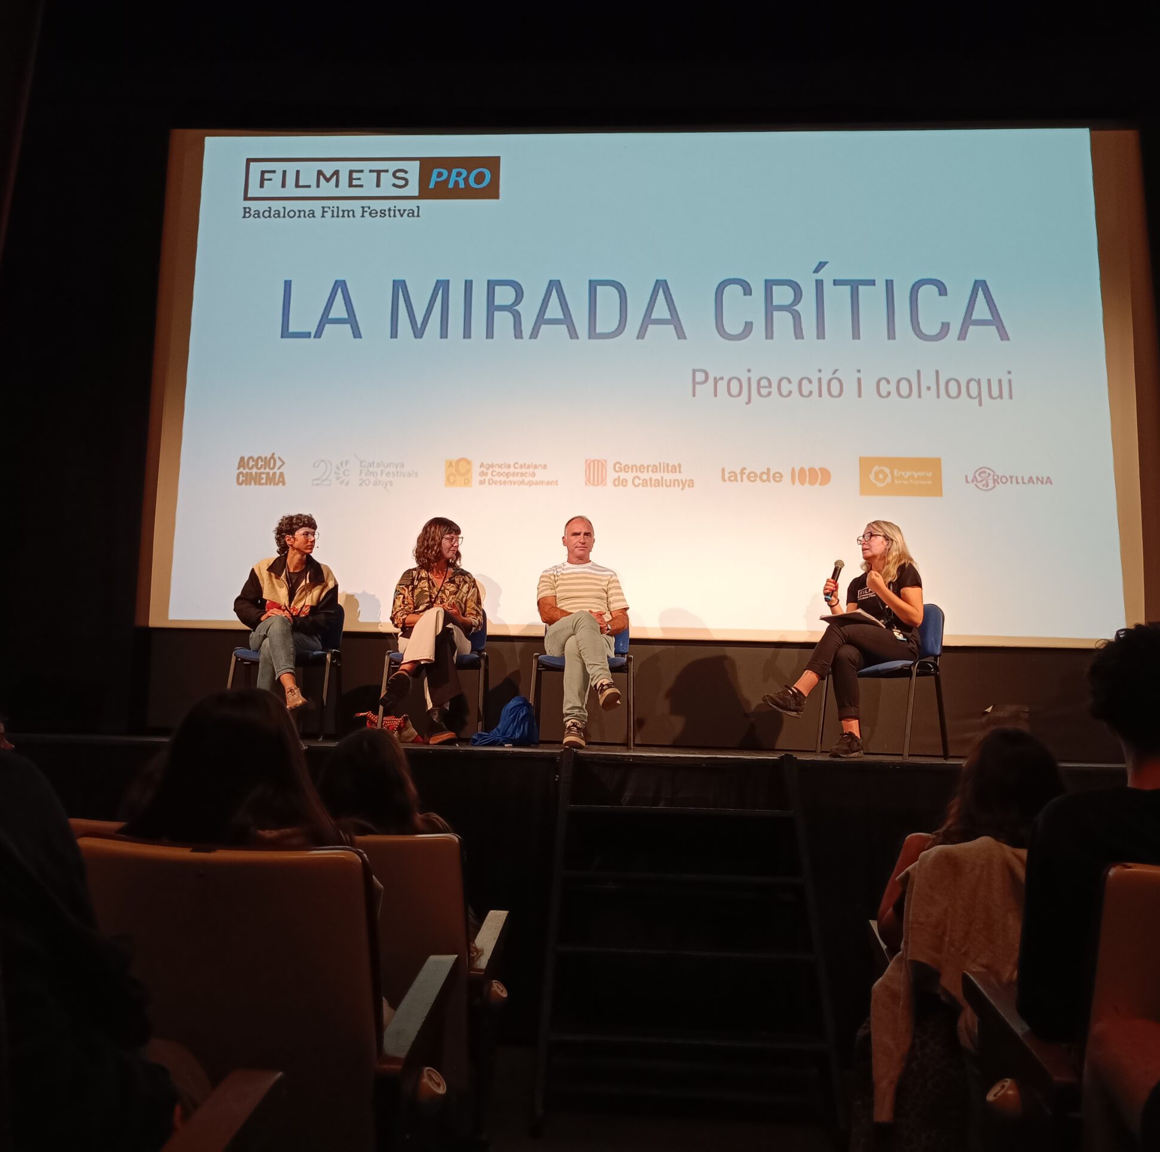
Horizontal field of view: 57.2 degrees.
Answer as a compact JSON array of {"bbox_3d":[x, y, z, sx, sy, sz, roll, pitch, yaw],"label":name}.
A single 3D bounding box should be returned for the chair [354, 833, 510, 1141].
[{"bbox_3d":[-0.534,1.077,2.872,0.640,0.800,0.600,1,-8,2],"label":"chair"}]

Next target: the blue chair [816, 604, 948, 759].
[{"bbox_3d":[1.601,0.543,5.645,0.530,0.820,0.550,-6,-11,39],"label":"blue chair"}]

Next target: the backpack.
[{"bbox_3d":[-0.398,0.737,5.450,0.330,0.270,0.270,1,-8,0],"label":"backpack"}]

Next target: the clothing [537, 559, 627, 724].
[{"bbox_3d":[0.024,0.342,5.772,0.490,0.900,0.700,1,-8,0],"label":"clothing"}]

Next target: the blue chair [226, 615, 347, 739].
[{"bbox_3d":[-1.669,0.518,6.035,0.530,0.820,0.550,2,-8,-4],"label":"blue chair"}]

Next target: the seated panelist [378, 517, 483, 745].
[{"bbox_3d":[-0.790,0.282,5.870,0.530,1.290,0.780,2,-8,-4],"label":"seated panelist"}]

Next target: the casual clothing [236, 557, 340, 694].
[{"bbox_3d":[-1.616,0.319,5.943,0.570,0.880,0.680,2,-8,-8],"label":"casual clothing"}]

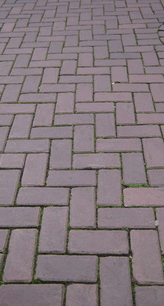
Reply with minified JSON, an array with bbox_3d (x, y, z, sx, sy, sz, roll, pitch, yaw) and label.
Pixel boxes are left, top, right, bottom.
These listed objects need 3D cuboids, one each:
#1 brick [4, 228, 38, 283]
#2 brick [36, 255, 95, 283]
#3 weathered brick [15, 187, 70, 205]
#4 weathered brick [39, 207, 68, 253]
[{"bbox_3d":[-0.197,0.357,1.153,0.096,0.065,0.197,0,40,3],"label":"brick"},{"bbox_3d":[-0.045,0.389,1.115,0.200,0.060,0.097,0,41,3],"label":"brick"},{"bbox_3d":[-0.146,0.190,1.349,0.200,0.060,0.097,0,41,3],"label":"weathered brick"},{"bbox_3d":[-0.096,0.289,1.232,0.097,0.060,0.200,-1,41,2],"label":"weathered brick"}]

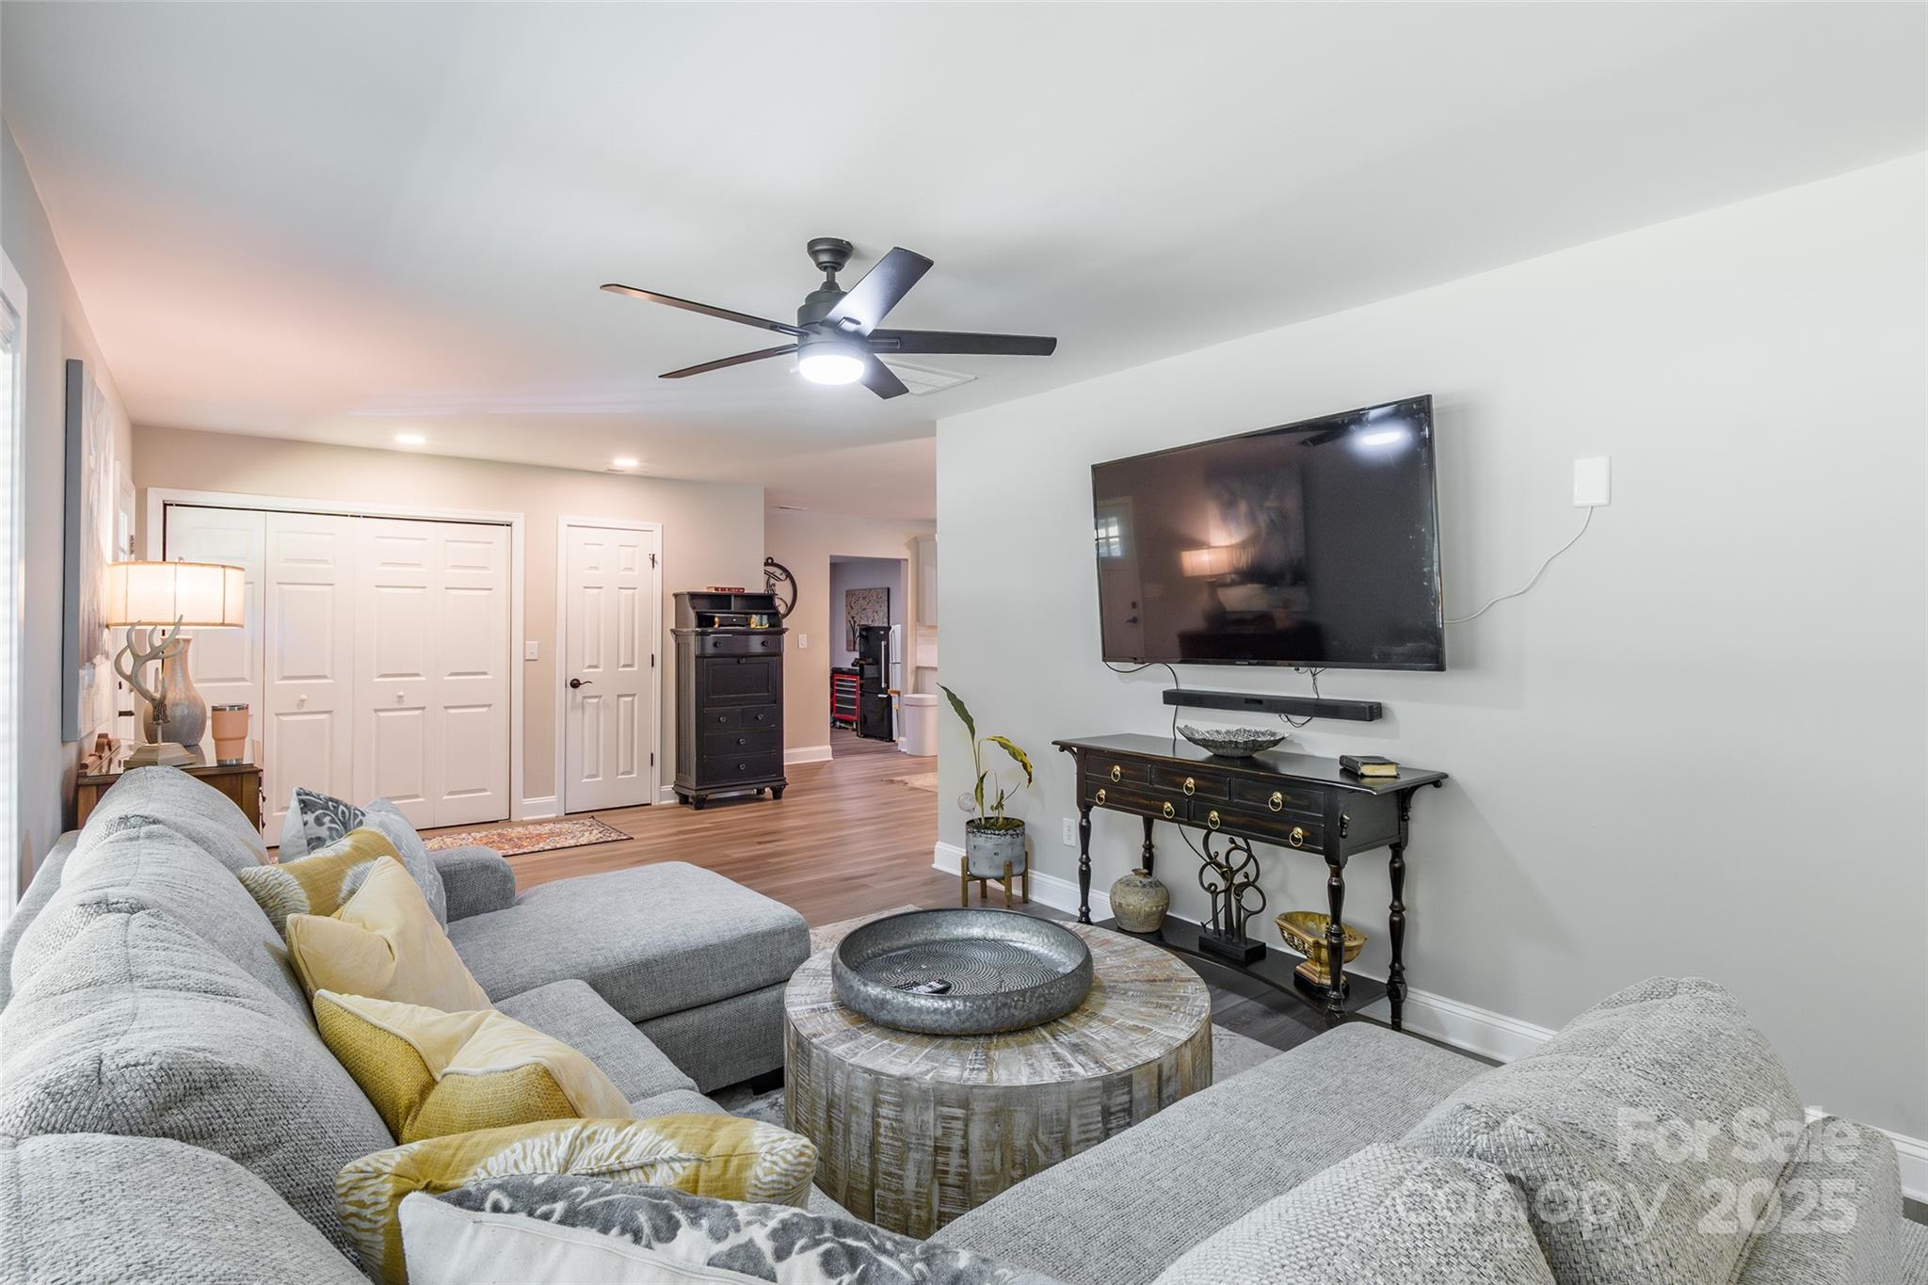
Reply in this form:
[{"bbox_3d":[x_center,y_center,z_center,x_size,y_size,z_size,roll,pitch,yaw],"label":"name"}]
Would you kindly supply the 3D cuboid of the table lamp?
[{"bbox_3d":[-2.635,0.074,2.872,0.350,0.692,0.360,-1,2,-41],"label":"table lamp"}]

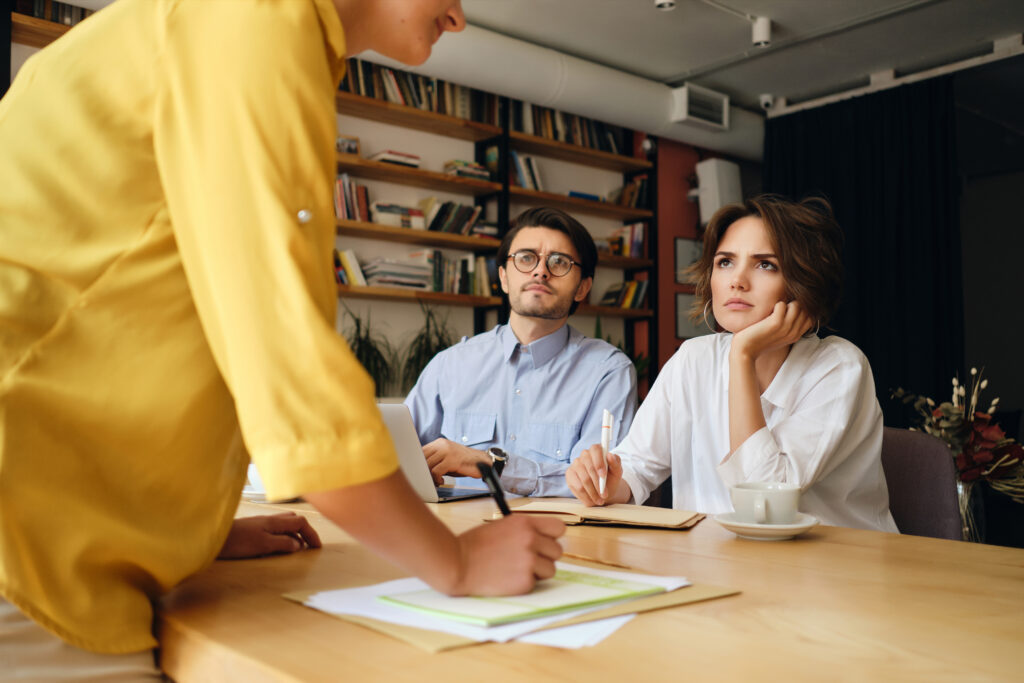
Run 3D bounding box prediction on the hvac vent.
[{"bbox_3d":[1.183,-1.470,6.270,0.420,0.217,0.140,3,-4,-40],"label":"hvac vent"}]

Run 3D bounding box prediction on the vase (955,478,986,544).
[{"bbox_3d":[1.291,0.495,2.800,0.085,0.225,0.085,3,-4,-40],"label":"vase"}]

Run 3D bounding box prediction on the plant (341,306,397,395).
[{"bbox_3d":[-0.748,0.044,5.150,0.330,0.490,0.310,0,-3,0],"label":"plant"}]

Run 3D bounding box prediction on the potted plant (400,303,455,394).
[{"bbox_3d":[-0.451,0.041,5.380,0.310,0.500,0.300,0,-3,0],"label":"potted plant"}]

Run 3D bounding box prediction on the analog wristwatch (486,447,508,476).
[{"bbox_3d":[-0.027,0.233,1.920,0.043,0.058,0.062,22,25,2],"label":"analog wristwatch"}]

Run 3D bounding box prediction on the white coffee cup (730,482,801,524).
[{"bbox_3d":[0.349,0.231,1.375,0.096,0.058,0.117,-1,-3,19],"label":"white coffee cup"}]

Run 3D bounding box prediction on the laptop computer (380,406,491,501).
[{"bbox_3d":[-0.225,0.199,1.894,0.290,0.186,0.303,-2,-4,32],"label":"laptop computer"}]

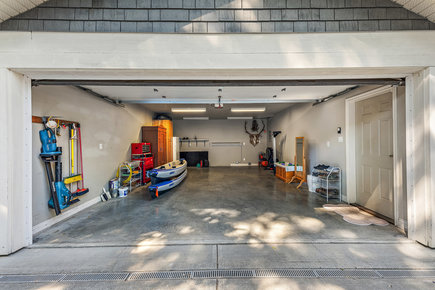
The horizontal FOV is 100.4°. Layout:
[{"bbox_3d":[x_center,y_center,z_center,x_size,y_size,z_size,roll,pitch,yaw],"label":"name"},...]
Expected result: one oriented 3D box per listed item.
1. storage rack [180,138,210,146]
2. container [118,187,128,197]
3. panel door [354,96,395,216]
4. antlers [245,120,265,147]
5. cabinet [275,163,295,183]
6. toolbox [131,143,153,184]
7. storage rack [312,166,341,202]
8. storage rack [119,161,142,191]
[{"bbox_3d":[-1.219,-0.099,9.429,1.560,0.430,0.300,-1,0,-1],"label":"storage rack"},{"bbox_3d":[-2.300,1.144,4.476,0.220,0.220,0.220,-1,0,-1],"label":"container"},{"bbox_3d":[2.799,0.180,3.224,0.045,2.030,0.813,-1,0,-1],"label":"panel door"},{"bbox_3d":[1.942,-0.578,9.389,1.053,1.393,0.450,-1,0,-1],"label":"antlers"},{"bbox_3d":[2.434,0.935,6.253,0.490,0.520,1.010,-1,0,-1],"label":"cabinet"},{"bbox_3d":[-2.451,0.601,5.949,0.420,1.280,0.690,-1,0,-1],"label":"toolbox"},{"bbox_3d":[2.526,0.848,4.229,0.290,0.730,0.600,-1,0,-1],"label":"storage rack"},{"bbox_3d":[-2.450,0.874,5.129,0.300,0.750,0.650,-1,0,-1],"label":"storage rack"}]

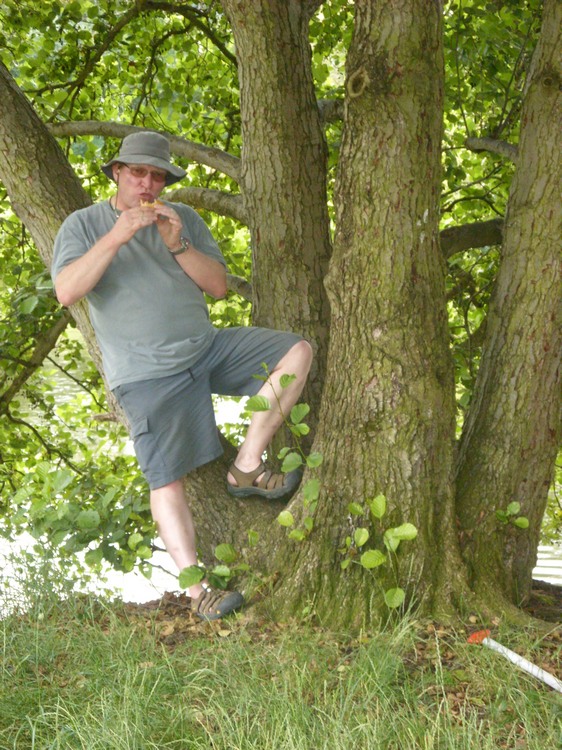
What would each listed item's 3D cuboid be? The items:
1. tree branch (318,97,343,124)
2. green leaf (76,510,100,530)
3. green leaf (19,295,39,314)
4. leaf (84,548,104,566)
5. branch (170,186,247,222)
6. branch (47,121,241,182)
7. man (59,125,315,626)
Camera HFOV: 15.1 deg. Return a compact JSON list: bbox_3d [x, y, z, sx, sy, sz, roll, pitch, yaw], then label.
[{"bbox_3d":[0.196,-1.028,8.250,0.110,0.105,0.120,0,4,0],"label":"tree branch"},{"bbox_3d":[-0.735,0.555,8.100,0.090,0.075,0.040,0,4,0],"label":"green leaf"},{"bbox_3d":[-0.987,-0.276,8.300,0.080,0.075,0.040,0,4,0],"label":"green leaf"},{"bbox_3d":[-0.712,0.696,8.100,0.078,0.070,0.040,0,4,0],"label":"leaf"},{"bbox_3d":[-0.282,-0.658,8.150,0.310,0.140,0.160,0,4,0],"label":"branch"},{"bbox_3d":[-0.528,-0.858,8.150,0.750,0.220,0.200,0,4,0],"label":"branch"},{"bbox_3d":[-0.353,0.002,7.600,0.820,1.740,0.600,-1,4,-18],"label":"man"}]

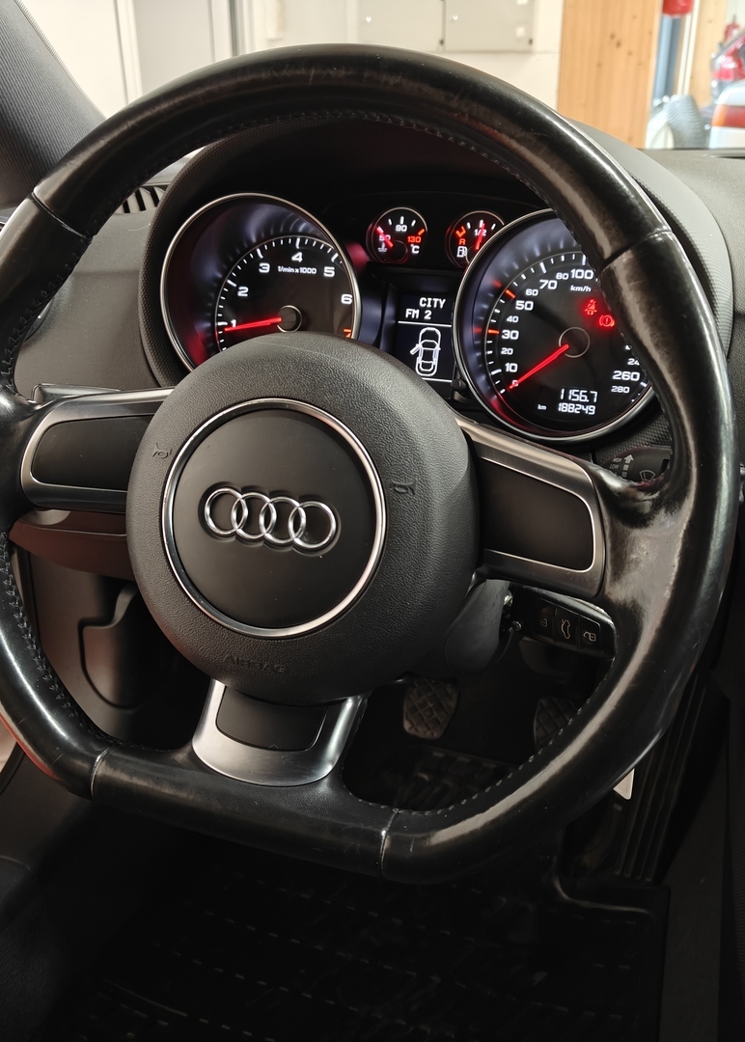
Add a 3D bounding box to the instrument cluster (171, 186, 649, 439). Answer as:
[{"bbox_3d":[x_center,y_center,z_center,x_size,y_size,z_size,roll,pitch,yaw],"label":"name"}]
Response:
[{"bbox_3d":[0.024,-0.118,0.544,0.290,0.128,0.070,10,20,20],"label":"instrument cluster"}]

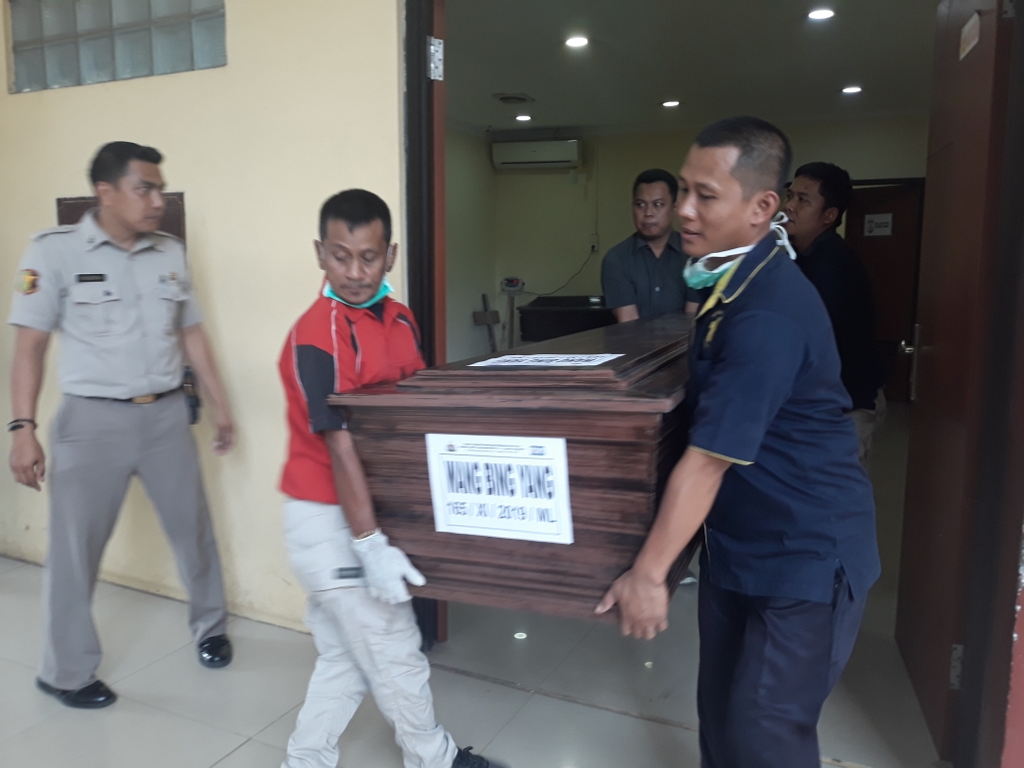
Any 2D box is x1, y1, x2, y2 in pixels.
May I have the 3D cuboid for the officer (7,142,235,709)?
[{"bbox_3d":[-1.121,0.119,2.388,0.620,1.640,0.400,-7,11,-43],"label":"officer"}]

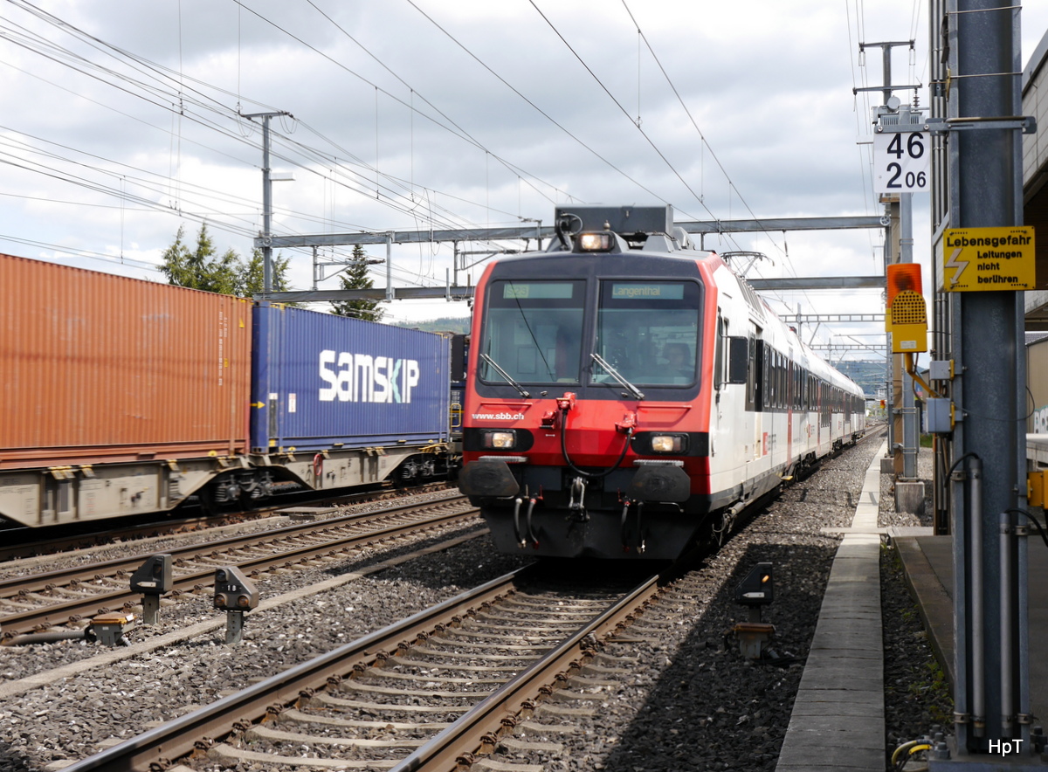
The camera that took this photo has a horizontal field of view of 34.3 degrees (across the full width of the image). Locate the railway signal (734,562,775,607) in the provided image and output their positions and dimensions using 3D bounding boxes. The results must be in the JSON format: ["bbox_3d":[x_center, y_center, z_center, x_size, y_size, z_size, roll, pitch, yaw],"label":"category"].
[{"bbox_3d":[1.907,1.632,14.000,0.303,0.325,0.190,-1,-1,11],"label":"railway signal"}]

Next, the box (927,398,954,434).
[{"bbox_3d":[1.861,0.135,7.600,0.104,0.151,0.130,-1,-1,11],"label":"box"}]

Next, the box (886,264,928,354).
[{"bbox_3d":[1.738,-0.352,7.700,0.182,0.395,0.200,-1,-1,11],"label":"box"}]

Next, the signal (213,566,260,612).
[{"bbox_3d":[-2.322,1.639,13.700,0.318,0.335,0.190,-1,-1,11],"label":"signal"}]

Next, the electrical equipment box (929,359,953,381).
[{"bbox_3d":[1.867,-0.070,7.600,0.092,0.085,0.090,-1,-1,11],"label":"electrical equipment box"}]

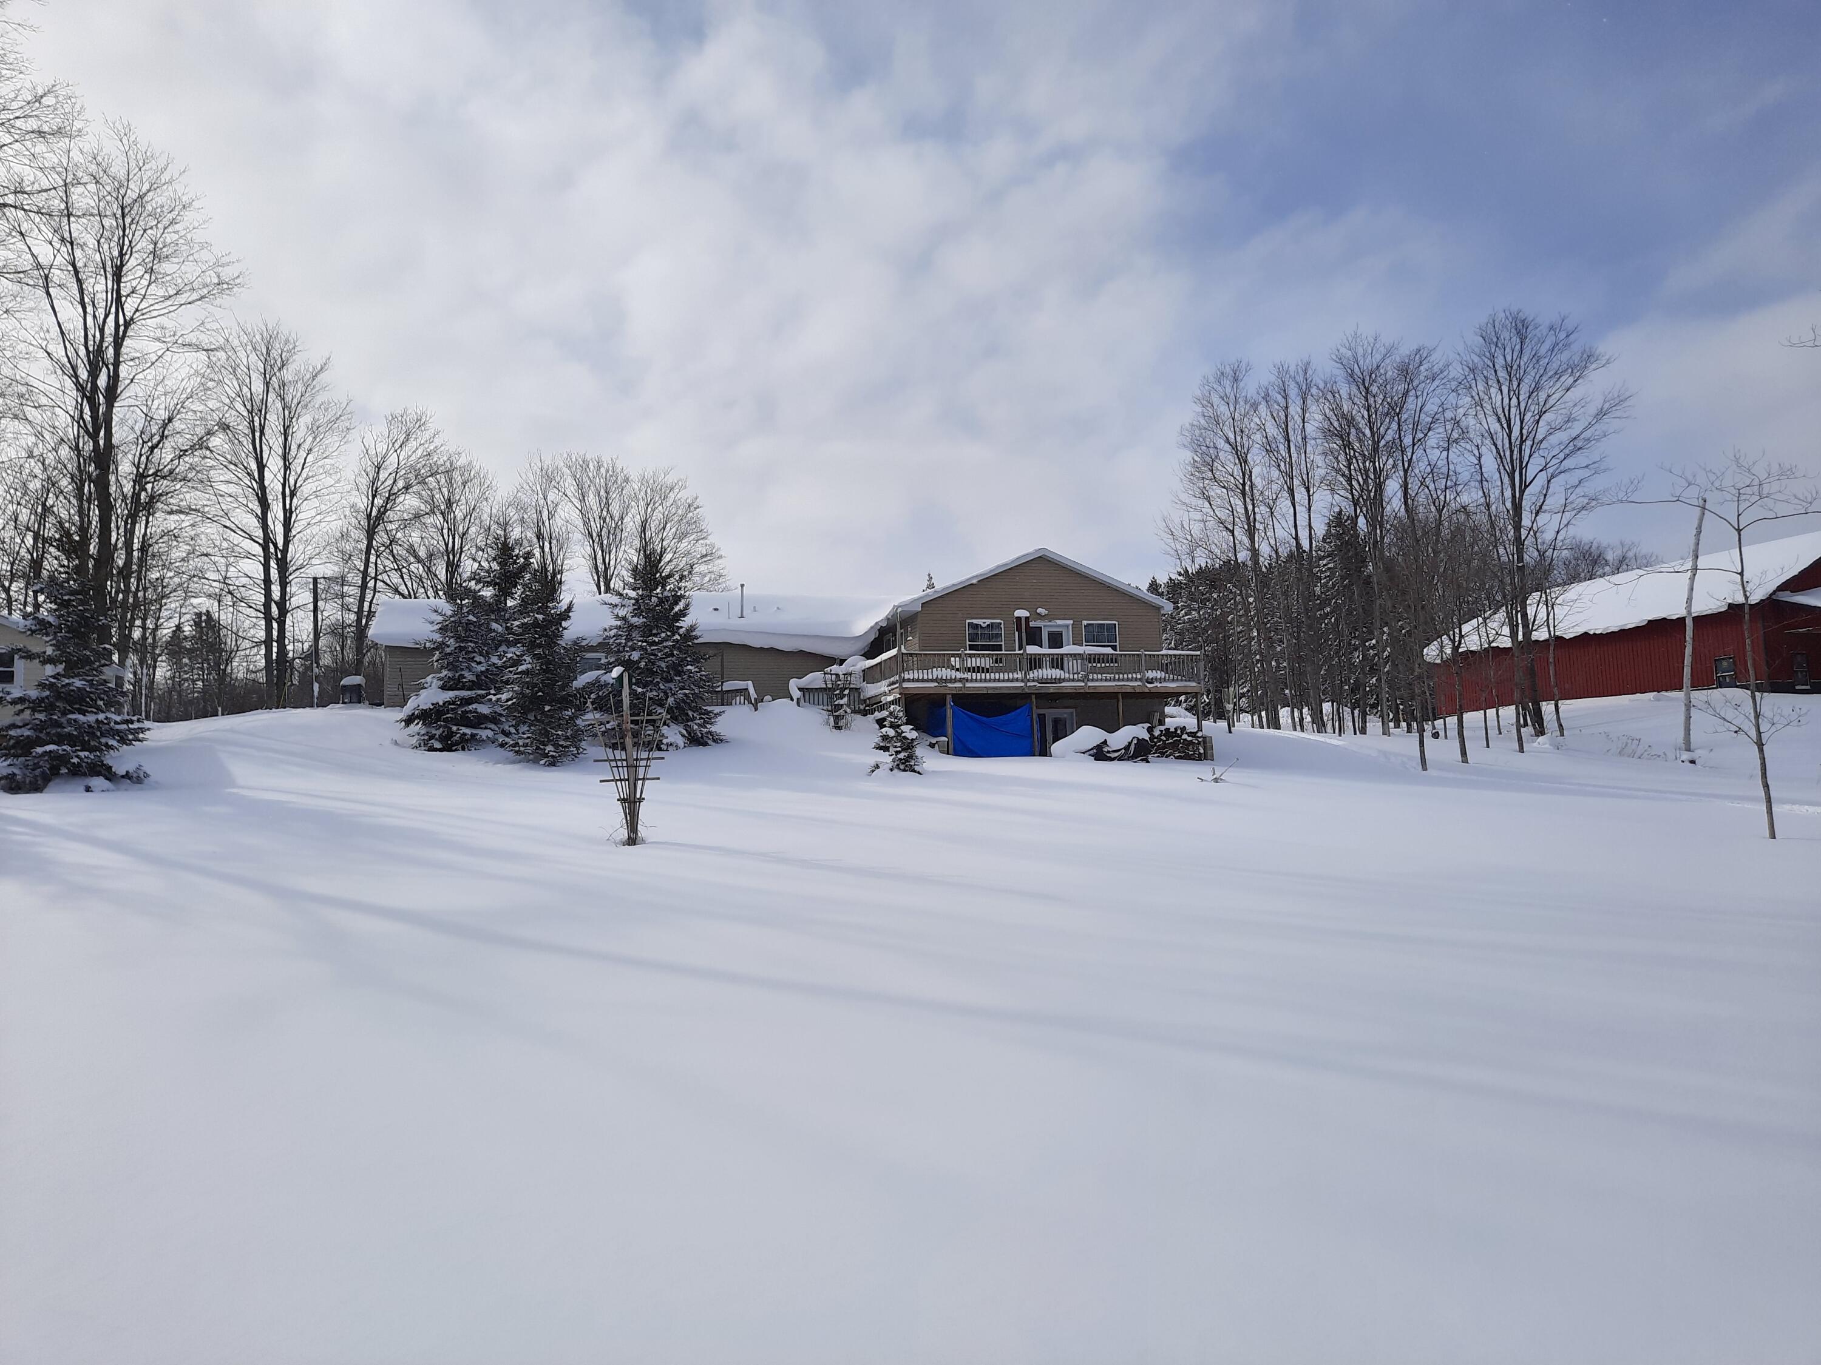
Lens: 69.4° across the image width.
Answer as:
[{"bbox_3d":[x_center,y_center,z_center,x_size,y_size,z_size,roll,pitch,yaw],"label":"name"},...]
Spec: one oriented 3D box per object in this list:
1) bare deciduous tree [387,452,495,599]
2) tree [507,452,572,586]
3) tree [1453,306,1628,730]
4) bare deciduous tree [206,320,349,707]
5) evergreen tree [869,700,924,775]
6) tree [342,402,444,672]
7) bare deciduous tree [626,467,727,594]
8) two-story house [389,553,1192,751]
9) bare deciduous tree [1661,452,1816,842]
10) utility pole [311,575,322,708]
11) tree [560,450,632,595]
[{"bbox_3d":[-21.963,-4.657,61.430,4.757,12.444,4.614,0,-4,-20],"label":"bare deciduous tree"},{"bbox_3d":[-18.228,-4.746,64.436,3.220,13.190,3.123,0,-4,-16],"label":"tree"},{"bbox_3d":[19.904,-5.012,41.354,4.872,13.712,4.726,-3,-4,26],"label":"tree"},{"bbox_3d":[-26.238,-7.011,54.567,5.322,16.458,5.162,0,-4,-26],"label":"bare deciduous tree"},{"bbox_3d":[-0.335,1.289,30.980,1.307,1.741,1.267,-1,-3,-1],"label":"evergreen tree"},{"bbox_3d":[-22.932,-5.489,58.477,4.241,13.708,4.114,0,-4,-21],"label":"tree"},{"bbox_3d":[-11.606,-4.496,65.413,4.947,12.743,4.798,-1,-4,-10],"label":"bare deciduous tree"},{"bbox_3d":[-5.098,-0.612,43.320,24.230,6.750,15.500,0,-4,-15],"label":"two-story house"},{"bbox_3d":[10.226,-0.479,16.245,1.678,4.809,1.628,-4,-4,32],"label":"bare deciduous tree"},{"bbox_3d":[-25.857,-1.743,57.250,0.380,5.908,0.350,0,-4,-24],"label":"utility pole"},{"bbox_3d":[-15.575,-4.892,65.443,3.650,13.538,3.541,-1,-4,-13],"label":"tree"}]

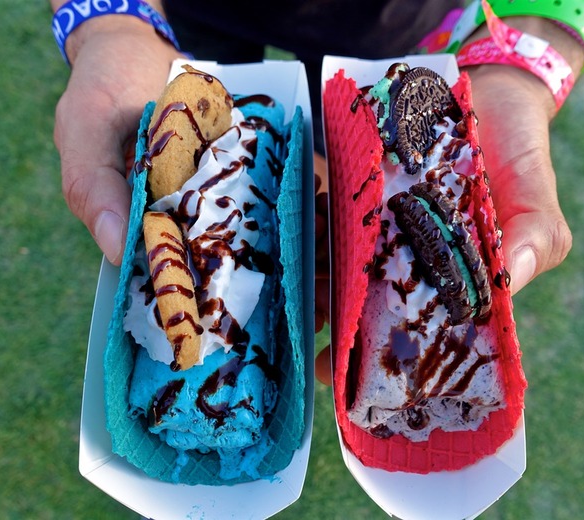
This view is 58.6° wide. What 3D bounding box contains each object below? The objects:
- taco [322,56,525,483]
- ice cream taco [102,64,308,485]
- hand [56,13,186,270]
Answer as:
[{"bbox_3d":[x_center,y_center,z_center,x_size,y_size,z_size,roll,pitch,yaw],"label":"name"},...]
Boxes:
[{"bbox_3d":[0.043,-0.013,0.196,0.060,0.062,0.163,1,63,-1],"label":"taco"},{"bbox_3d":[-0.031,-0.009,0.202,0.064,0.062,0.163,1,63,-3],"label":"ice cream taco"},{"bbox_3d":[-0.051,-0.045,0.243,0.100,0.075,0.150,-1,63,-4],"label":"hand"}]

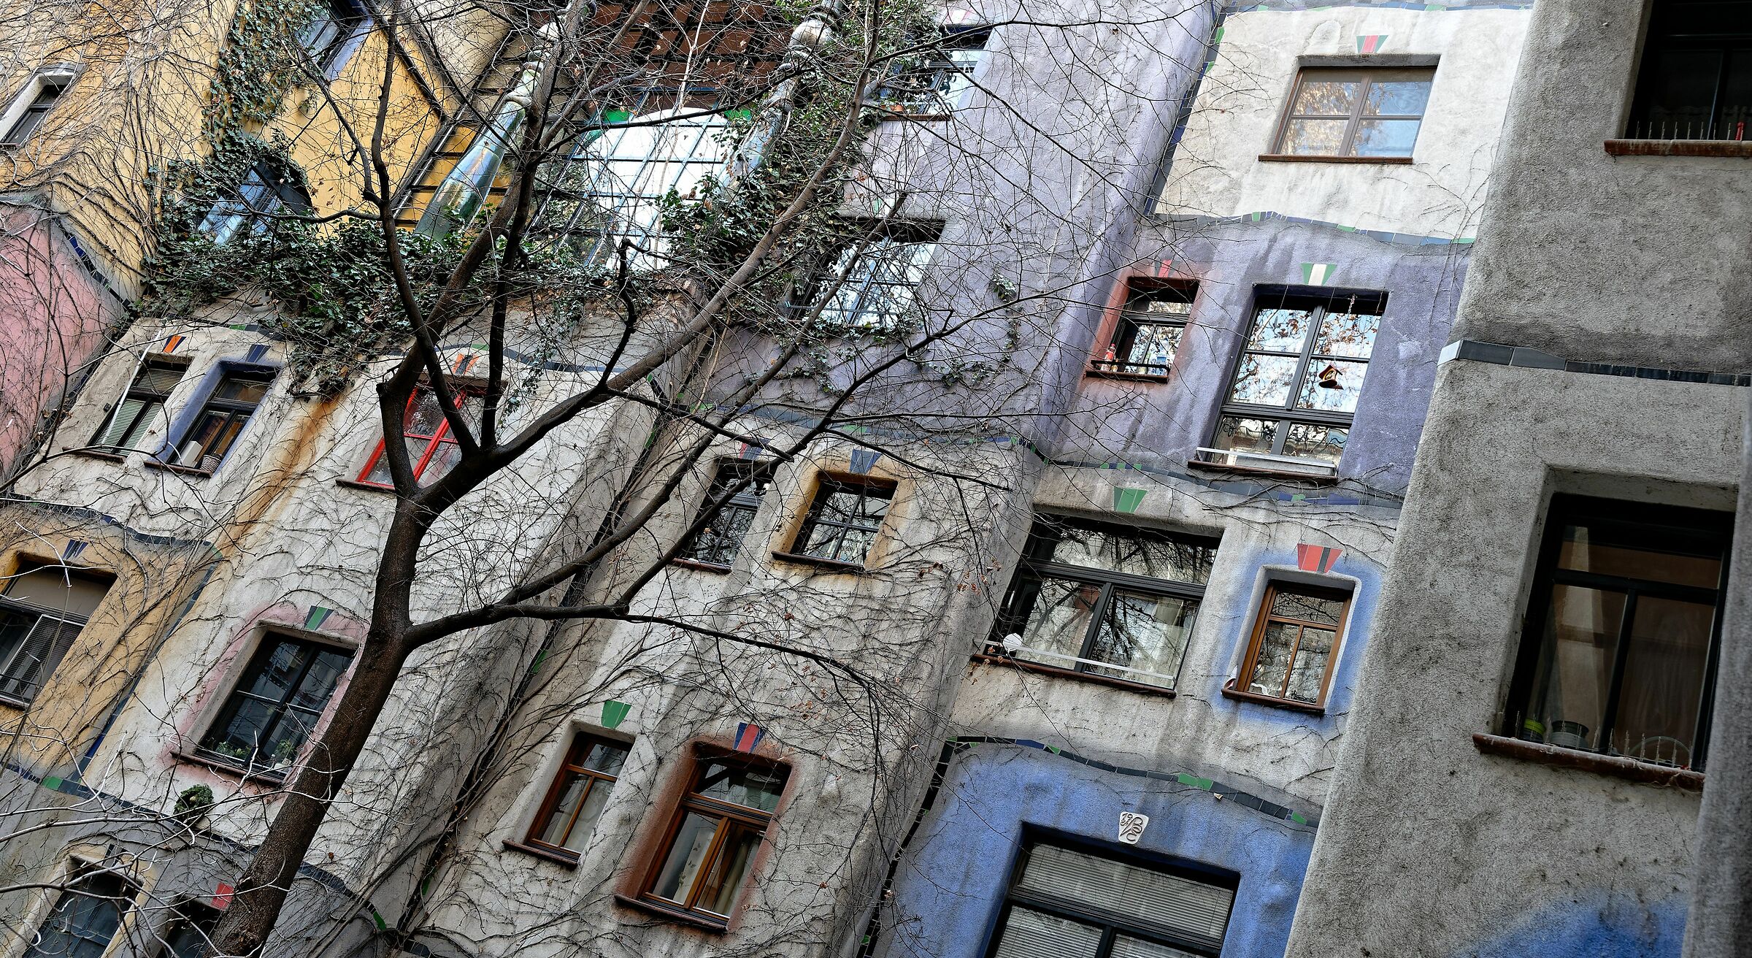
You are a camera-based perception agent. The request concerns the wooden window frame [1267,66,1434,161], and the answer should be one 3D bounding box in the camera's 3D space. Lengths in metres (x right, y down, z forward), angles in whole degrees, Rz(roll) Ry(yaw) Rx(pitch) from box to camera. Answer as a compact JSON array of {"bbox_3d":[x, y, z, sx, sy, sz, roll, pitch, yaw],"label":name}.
[{"bbox_3d":[4.809,-3.547,16.538,1.422,1.408,0.120,7,-30,29],"label":"wooden window frame"}]

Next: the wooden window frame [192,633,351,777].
[{"bbox_3d":[-5.607,2.205,15.741,1.382,1.419,0.120,7,-30,29],"label":"wooden window frame"}]

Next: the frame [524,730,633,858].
[{"bbox_3d":[-2.509,2.826,14.497,0.713,1.184,0.120,7,-30,29],"label":"frame"}]

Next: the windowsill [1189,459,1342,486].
[{"bbox_3d":[3.378,0.010,14.388,1.317,0.060,0.250,7,-30,29],"label":"windowsill"}]

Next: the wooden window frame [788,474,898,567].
[{"bbox_3d":[-0.228,0.495,15.122,0.825,0.908,0.120,7,-30,29],"label":"wooden window frame"}]

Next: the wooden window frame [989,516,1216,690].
[{"bbox_3d":[2.024,1.128,14.443,1.798,1.586,0.120,7,-30,29],"label":"wooden window frame"}]

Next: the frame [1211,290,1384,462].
[{"bbox_3d":[3.826,-0.776,14.982,1.255,2.033,0.120,7,-30,29],"label":"frame"}]

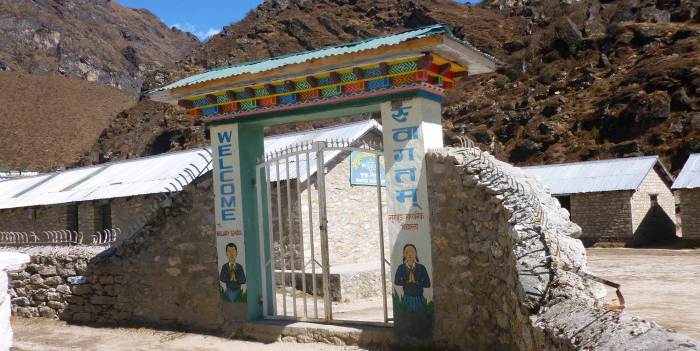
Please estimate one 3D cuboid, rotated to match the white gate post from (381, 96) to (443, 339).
[{"bbox_3d":[0.773,0.484,7.297,0.481,2.625,0.542,-5,-3,30],"label":"white gate post"}]

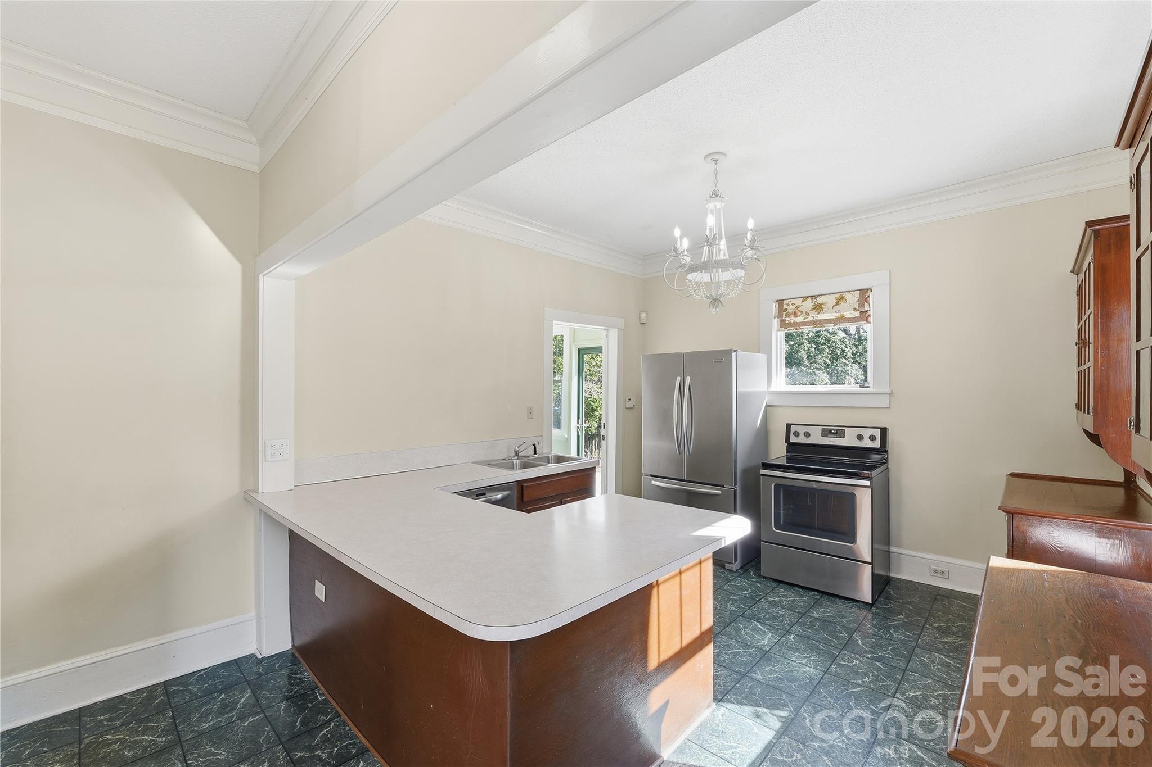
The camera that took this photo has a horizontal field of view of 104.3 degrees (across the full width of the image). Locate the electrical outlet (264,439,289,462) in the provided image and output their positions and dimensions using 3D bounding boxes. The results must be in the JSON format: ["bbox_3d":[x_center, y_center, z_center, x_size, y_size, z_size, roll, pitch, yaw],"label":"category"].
[{"bbox_3d":[-1.621,0.367,2.436,0.012,0.116,0.116,-1,-2,44],"label":"electrical outlet"}]

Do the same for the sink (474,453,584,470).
[{"bbox_3d":[-0.310,0.706,3.561,0.535,0.185,0.835,-1,-2,44],"label":"sink"}]

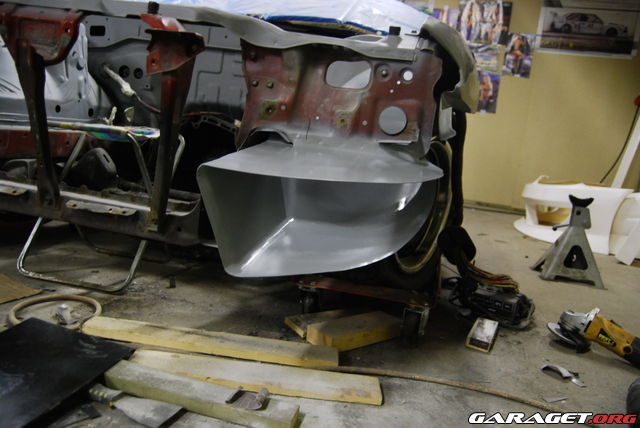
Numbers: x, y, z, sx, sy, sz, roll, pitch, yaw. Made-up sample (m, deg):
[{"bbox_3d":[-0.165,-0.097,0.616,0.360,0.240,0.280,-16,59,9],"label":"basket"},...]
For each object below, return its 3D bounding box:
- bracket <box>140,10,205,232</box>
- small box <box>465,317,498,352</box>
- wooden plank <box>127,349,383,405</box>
[{"bbox_3d":[-0.341,-0.216,1.139,0.130,0.500,0.095,8,8,15],"label":"bracket"},{"bbox_3d":[0.393,0.288,1.155,0.052,0.019,0.165,9,9,25],"label":"small box"},{"bbox_3d":[-0.117,0.284,0.843,0.450,0.018,0.068,6,8,2],"label":"wooden plank"}]

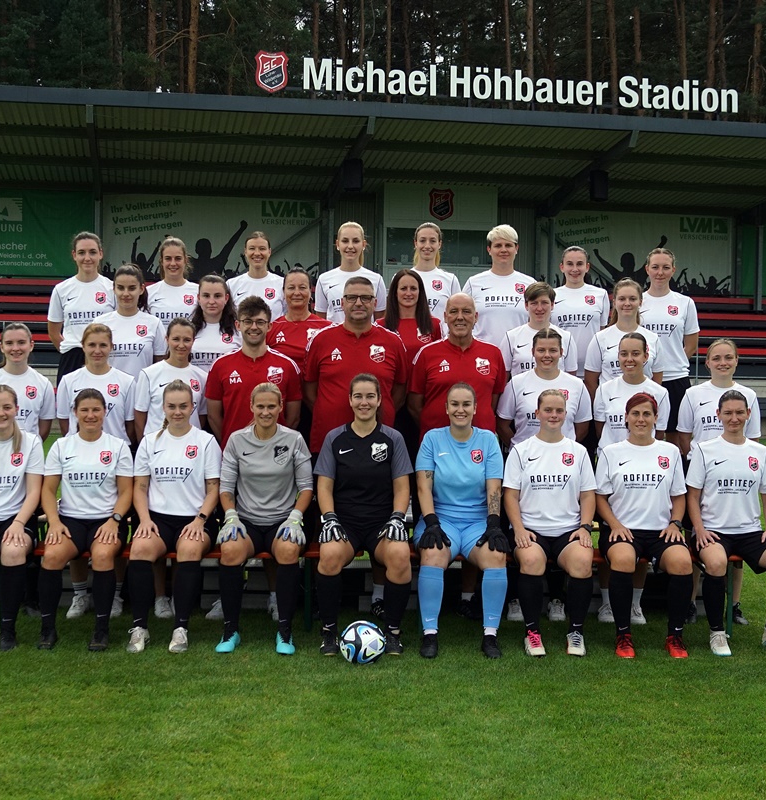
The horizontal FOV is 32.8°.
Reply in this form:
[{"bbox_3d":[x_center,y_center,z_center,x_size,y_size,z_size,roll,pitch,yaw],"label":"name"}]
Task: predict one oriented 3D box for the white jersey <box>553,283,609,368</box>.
[{"bbox_3d":[1.213,-0.442,8.150,0.420,0.570,0.260,1,1,0],"label":"white jersey"}]

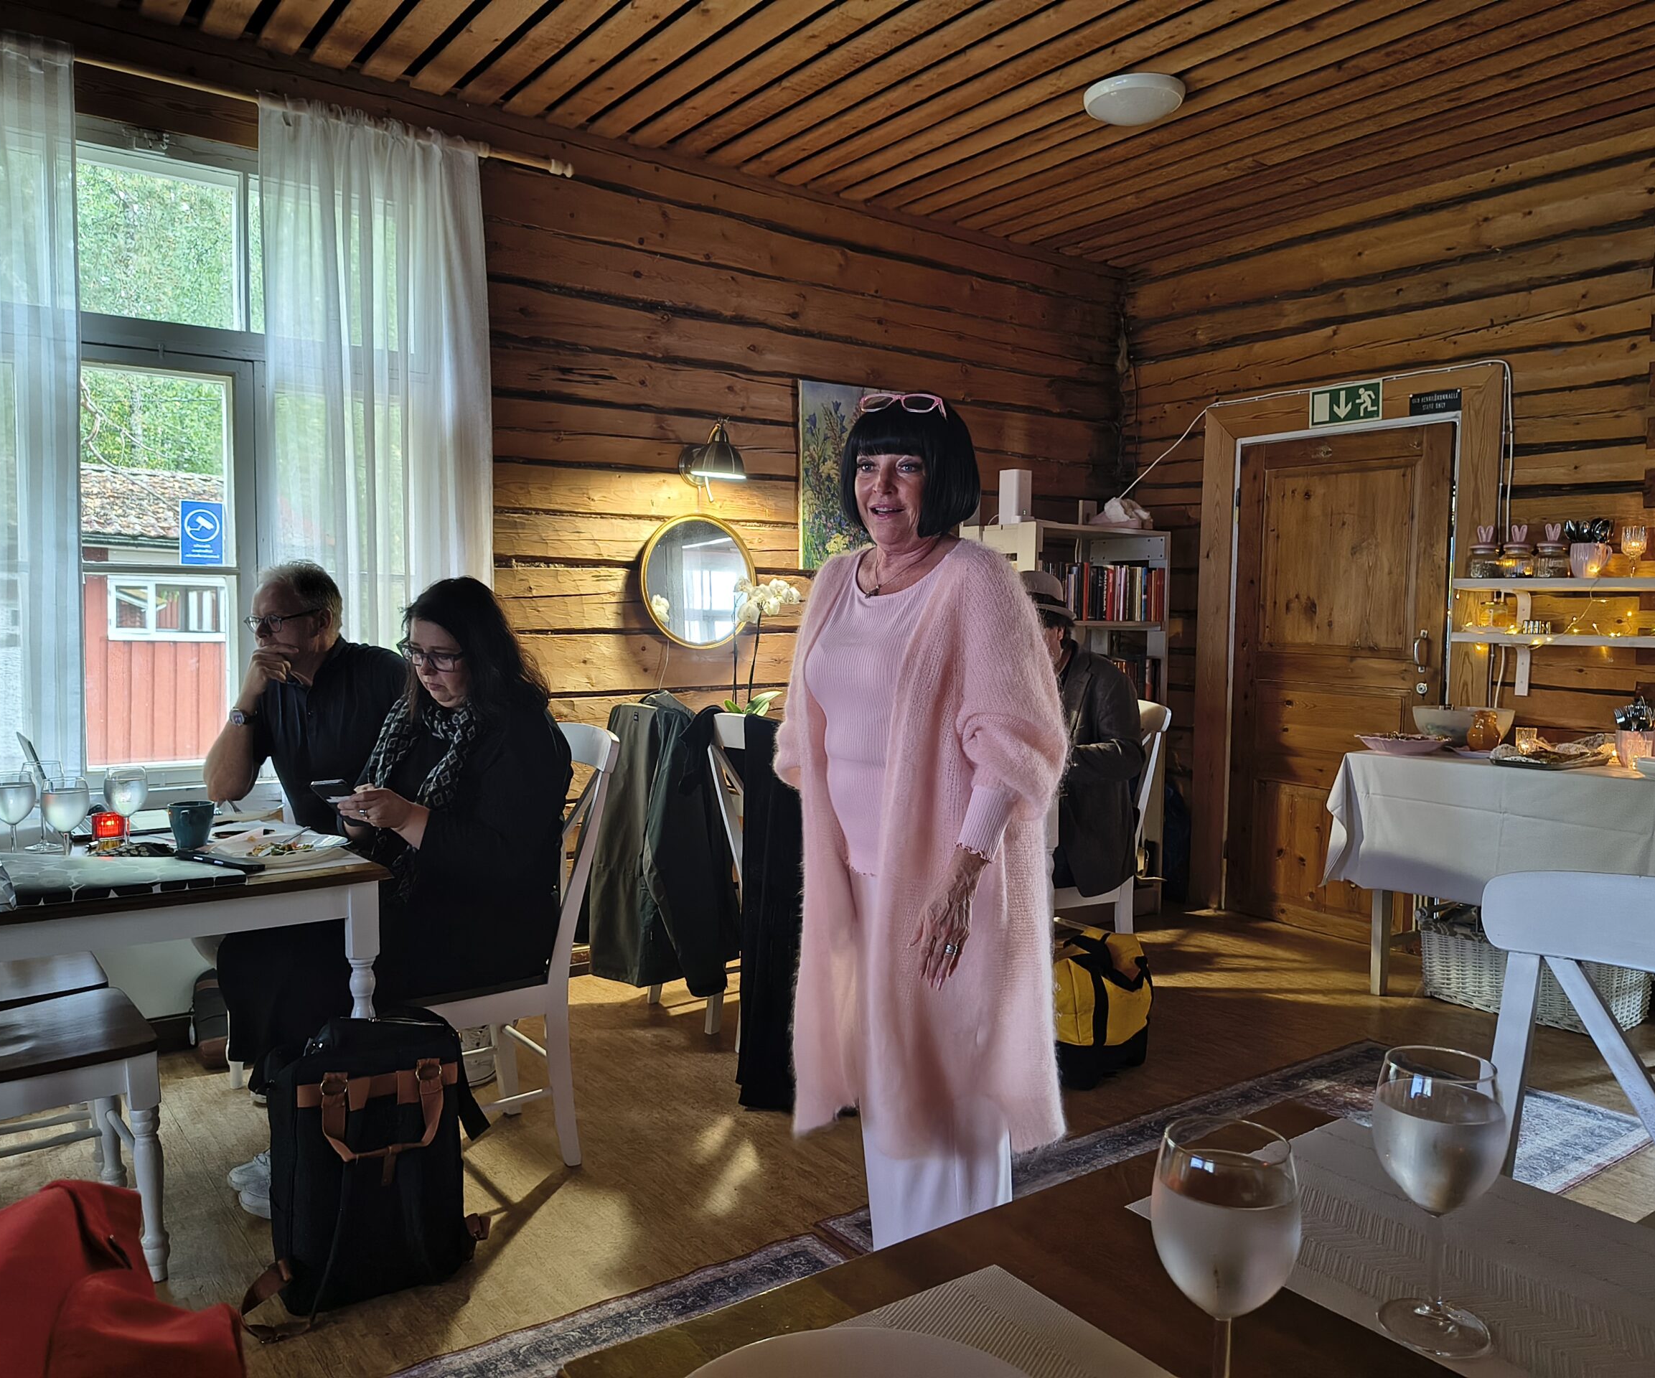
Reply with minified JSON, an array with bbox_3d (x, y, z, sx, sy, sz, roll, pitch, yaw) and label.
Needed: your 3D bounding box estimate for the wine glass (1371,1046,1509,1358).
[{"bbox_3d":[0.415,0.346,0.832,0.082,0.184,0.082,3,4,27],"label":"wine glass"}]

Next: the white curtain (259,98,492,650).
[{"bbox_3d":[-1.284,-0.458,3.570,0.650,2.286,0.120,-2,5,-37],"label":"white curtain"}]

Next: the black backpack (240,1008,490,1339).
[{"bbox_3d":[-0.912,0.914,2.413,0.335,0.480,0.240,-2,5,-29],"label":"black backpack"}]

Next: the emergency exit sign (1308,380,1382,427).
[{"bbox_3d":[2.030,-1.117,4.793,0.015,0.150,0.300,-2,4,-38],"label":"emergency exit sign"}]

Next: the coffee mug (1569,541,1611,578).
[{"bbox_3d":[2.530,-0.426,4.045,0.125,0.120,0.100,3,4,32],"label":"coffee mug"}]

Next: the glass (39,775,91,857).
[{"bbox_3d":[-1.491,0.268,2.390,0.082,0.184,0.082,-1,4,-32],"label":"glass"}]

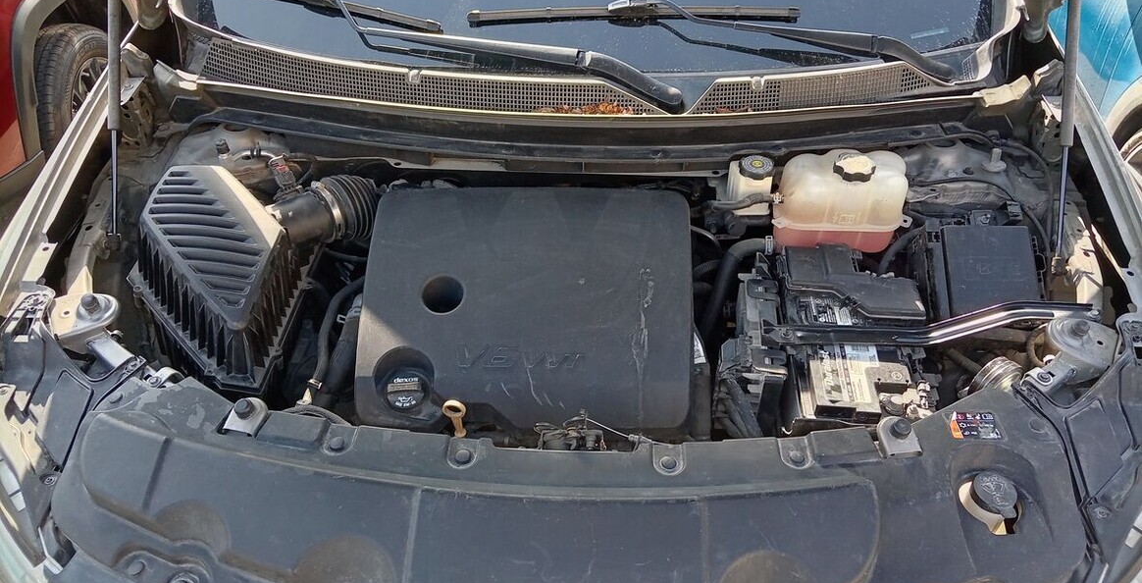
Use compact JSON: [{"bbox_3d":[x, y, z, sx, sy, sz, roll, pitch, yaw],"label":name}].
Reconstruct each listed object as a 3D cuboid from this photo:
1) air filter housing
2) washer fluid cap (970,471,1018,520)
[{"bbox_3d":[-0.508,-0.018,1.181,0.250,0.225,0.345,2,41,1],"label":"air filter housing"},{"bbox_3d":[0.477,0.233,0.934,0.049,0.023,0.052,1,41,-1],"label":"washer fluid cap"}]

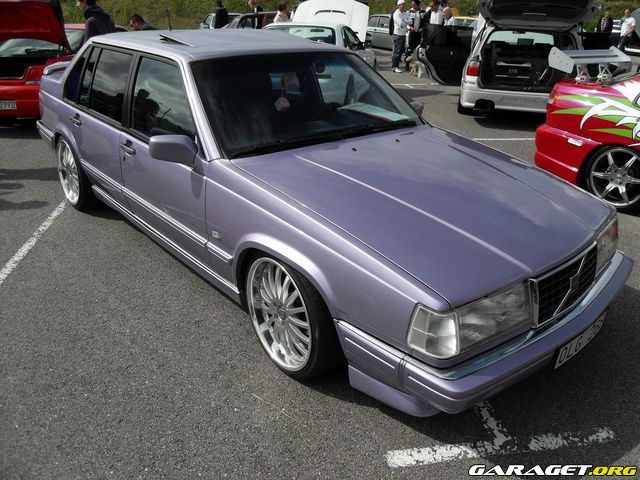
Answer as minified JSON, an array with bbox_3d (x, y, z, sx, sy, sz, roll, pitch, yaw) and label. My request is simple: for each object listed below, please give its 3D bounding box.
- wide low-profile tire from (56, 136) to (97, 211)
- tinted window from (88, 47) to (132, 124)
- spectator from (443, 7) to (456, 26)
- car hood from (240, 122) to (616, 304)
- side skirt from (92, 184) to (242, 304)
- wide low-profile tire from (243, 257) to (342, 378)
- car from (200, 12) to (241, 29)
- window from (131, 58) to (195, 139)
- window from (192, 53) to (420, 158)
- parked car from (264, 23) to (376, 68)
[{"bbox_3d":[-1.976,-0.603,4.348,0.250,0.655,0.655,-19,33,-38],"label":"wide low-profile tire"},{"bbox_3d":[-1.443,-1.059,3.552,0.050,0.460,0.620,8,14,-47],"label":"tinted window"},{"bbox_3d":[3.133,-4.966,12.971,0.360,1.600,0.480,-10,28,-24],"label":"spectator"},{"bbox_3d":[0.602,-0.272,2.591,1.500,0.160,1.420,-19,42,-38],"label":"car hood"},{"bbox_3d":[-1.067,-0.050,3.374,0.100,0.140,2.080,-19,33,-38],"label":"side skirt"},{"bbox_3d":[-0.111,0.325,2.522,0.250,0.655,0.655,-16,31,-34],"label":"wide low-profile tire"},{"bbox_3d":[-3.061,-6.775,17.225,1.700,1.410,4.250,-8,26,-20],"label":"car"},{"bbox_3d":[-0.899,-0.791,3.001,0.050,0.450,0.930,8,14,-47],"label":"window"},{"bbox_3d":[-0.017,-0.877,3.089,1.480,0.120,0.700,-19,67,-38],"label":"window"},{"bbox_3d":[-0.027,-3.317,9.547,1.740,1.290,4.200,7,26,11],"label":"parked car"}]

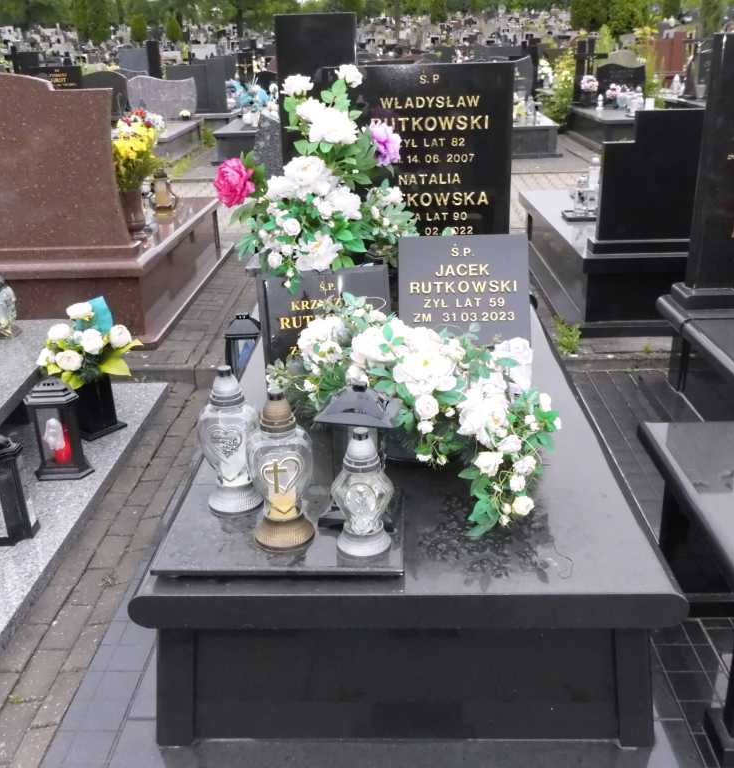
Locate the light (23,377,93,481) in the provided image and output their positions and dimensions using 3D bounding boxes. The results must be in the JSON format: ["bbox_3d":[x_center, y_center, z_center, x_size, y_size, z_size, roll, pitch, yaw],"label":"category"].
[{"bbox_3d":[-1.162,0.164,3.139,0.222,0.374,0.153,-1,22,2],"label":"light"}]

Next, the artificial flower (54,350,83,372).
[{"bbox_3d":[-1.149,-0.087,3.188,0.112,0.085,0.085,-10,23,-19],"label":"artificial flower"}]

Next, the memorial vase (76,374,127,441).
[{"bbox_3d":[-1.195,0.082,3.643,0.145,0.265,0.190,14,27,33],"label":"memorial vase"}]

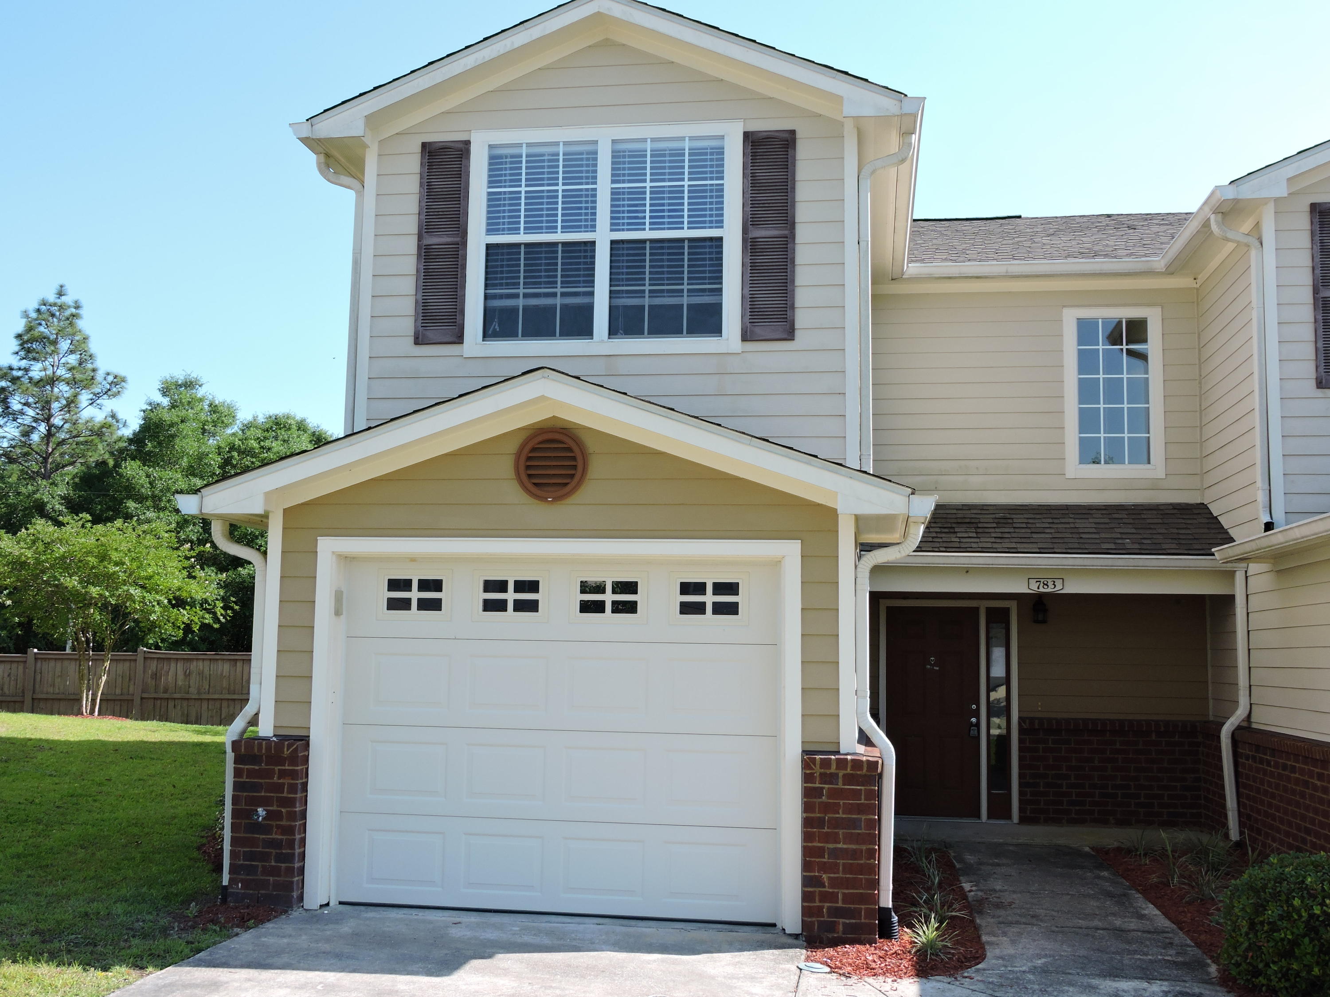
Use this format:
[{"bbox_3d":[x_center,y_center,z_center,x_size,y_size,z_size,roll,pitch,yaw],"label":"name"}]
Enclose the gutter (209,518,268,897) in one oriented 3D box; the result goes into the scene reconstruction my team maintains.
[{"bbox_3d":[-2.676,1.296,8.366,0.398,2.318,0.111,0,-7,8],"label":"gutter"}]

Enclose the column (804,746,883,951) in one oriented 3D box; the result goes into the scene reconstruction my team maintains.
[{"bbox_3d":[1.025,1.996,7.748,0.428,1.048,0.383,0,-7,8],"label":"column"}]

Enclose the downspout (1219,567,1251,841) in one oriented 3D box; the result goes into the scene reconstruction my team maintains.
[{"bbox_3d":[4.779,1.729,11.272,0.248,2.273,0.101,0,-7,8],"label":"downspout"}]

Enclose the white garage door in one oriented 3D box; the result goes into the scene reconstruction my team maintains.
[{"bbox_3d":[-0.664,1.444,8.224,2.747,2.132,0.060,0,-7,8],"label":"white garage door"}]

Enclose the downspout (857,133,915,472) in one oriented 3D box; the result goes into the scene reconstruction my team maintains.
[{"bbox_3d":[1.554,-1.312,9.390,0.398,2.540,0.111,0,-7,8],"label":"downspout"}]

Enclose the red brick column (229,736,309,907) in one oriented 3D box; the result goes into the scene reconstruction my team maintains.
[{"bbox_3d":[-2.374,1.979,8.246,0.444,1.003,0.383,0,-7,8],"label":"red brick column"}]

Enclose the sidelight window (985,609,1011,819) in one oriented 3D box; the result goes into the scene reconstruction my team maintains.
[{"bbox_3d":[3.207,2.060,12.908,0.242,2.016,0.060,0,-7,8],"label":"sidelight window"}]

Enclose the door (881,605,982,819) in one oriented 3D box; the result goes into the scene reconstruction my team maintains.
[{"bbox_3d":[2.594,2.056,12.998,0.897,2.016,0.060,0,-7,8],"label":"door"}]

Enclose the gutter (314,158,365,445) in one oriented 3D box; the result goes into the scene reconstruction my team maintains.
[{"bbox_3d":[-2.445,-1.360,9.980,0.398,2.470,0.111,0,-7,8],"label":"gutter"}]

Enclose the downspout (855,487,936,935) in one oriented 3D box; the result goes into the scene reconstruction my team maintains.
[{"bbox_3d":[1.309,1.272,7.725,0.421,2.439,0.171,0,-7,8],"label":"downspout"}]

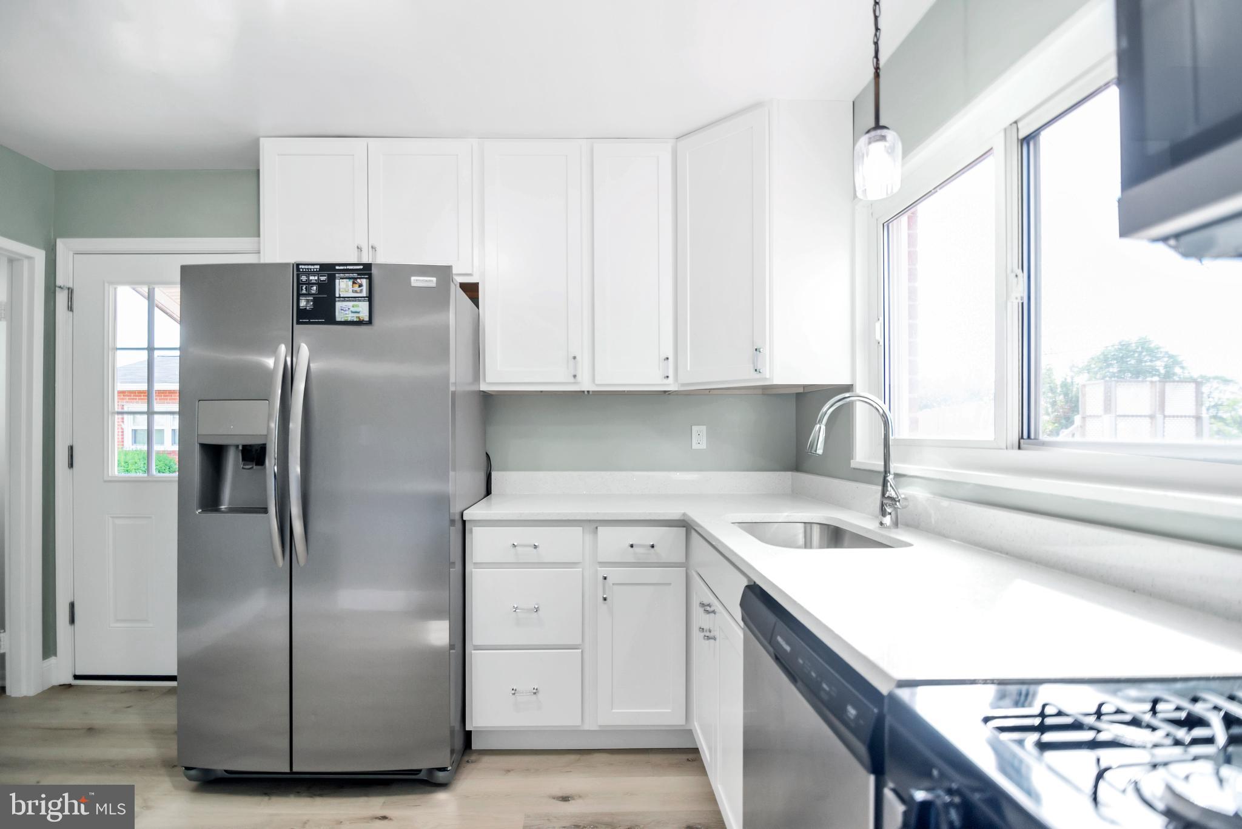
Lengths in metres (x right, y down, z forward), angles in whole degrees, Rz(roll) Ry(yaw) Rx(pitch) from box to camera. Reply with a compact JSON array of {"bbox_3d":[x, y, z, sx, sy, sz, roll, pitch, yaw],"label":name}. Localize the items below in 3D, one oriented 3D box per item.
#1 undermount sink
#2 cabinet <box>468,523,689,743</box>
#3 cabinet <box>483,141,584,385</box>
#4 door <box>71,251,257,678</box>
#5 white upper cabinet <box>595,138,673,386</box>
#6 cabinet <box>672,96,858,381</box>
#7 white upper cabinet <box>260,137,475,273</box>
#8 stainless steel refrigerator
[{"bbox_3d":[0.575,0.485,1.740,0.410,0.210,0.630,0,-1,1],"label":"undermount sink"},{"bbox_3d":[-0.163,0.840,2.345,0.835,0.875,0.620,0,-1,-1],"label":"cabinet"},{"bbox_3d":[-0.375,-0.632,2.502,0.445,1.060,0.325,0,-1,-1],"label":"cabinet"},{"bbox_3d":[-2.205,0.250,2.685,0.900,2.035,0.050,0,-1,-1],"label":"door"},{"bbox_3d":[0.043,-0.631,2.502,0.375,1.060,0.325,0,-1,-1],"label":"white upper cabinet"},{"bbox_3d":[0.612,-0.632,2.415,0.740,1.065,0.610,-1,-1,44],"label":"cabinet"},{"bbox_3d":[-1.067,-0.863,2.502,0.925,0.610,0.325,0,-1,-1],"label":"white upper cabinet"},{"bbox_3d":[-1.020,0.385,2.150,0.920,1.775,0.780,0,-1,-1],"label":"stainless steel refrigerator"}]

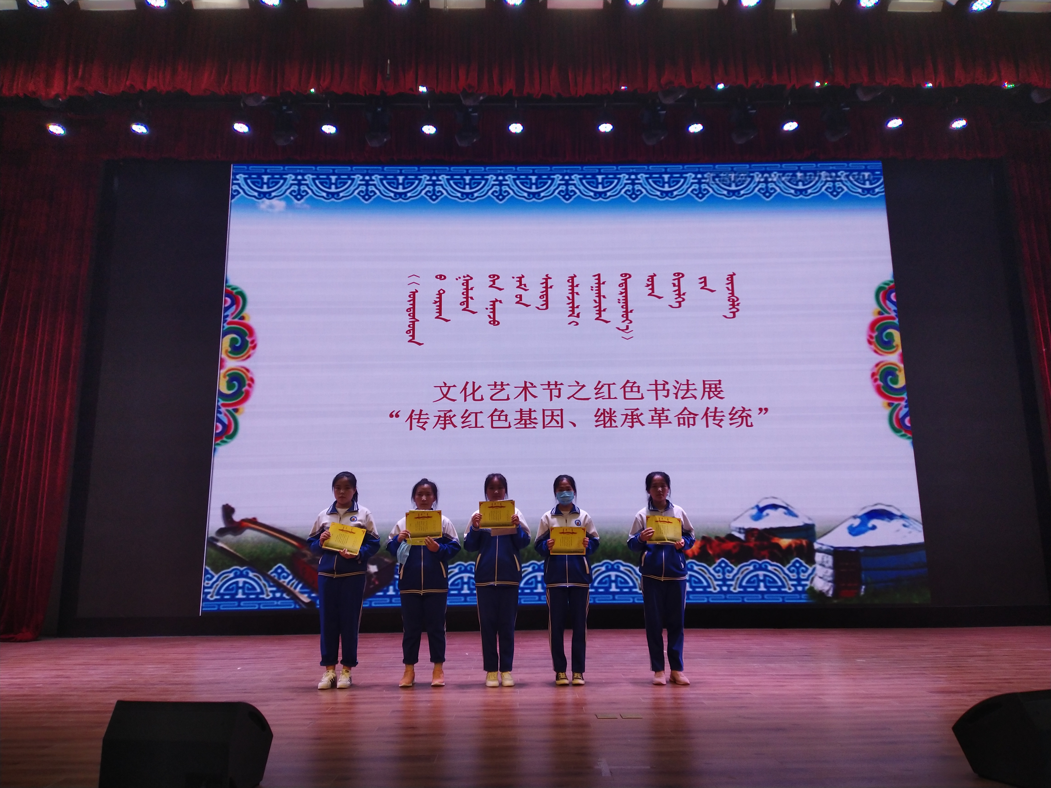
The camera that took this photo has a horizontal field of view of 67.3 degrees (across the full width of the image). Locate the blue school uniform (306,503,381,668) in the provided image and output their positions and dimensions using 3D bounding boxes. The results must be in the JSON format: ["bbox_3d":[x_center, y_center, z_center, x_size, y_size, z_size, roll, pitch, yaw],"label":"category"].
[{"bbox_3d":[-1.429,1.487,6.190,0.557,1.246,0.360,-2,-12,6],"label":"blue school uniform"}]

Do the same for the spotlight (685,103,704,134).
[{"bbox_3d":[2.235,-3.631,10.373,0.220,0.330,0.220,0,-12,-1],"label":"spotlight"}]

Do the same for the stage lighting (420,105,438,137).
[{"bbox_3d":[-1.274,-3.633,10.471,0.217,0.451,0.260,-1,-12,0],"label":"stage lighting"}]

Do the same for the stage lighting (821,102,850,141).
[{"bbox_3d":[4.109,-3.600,10.451,0.361,0.528,0.360,-1,-12,0],"label":"stage lighting"}]

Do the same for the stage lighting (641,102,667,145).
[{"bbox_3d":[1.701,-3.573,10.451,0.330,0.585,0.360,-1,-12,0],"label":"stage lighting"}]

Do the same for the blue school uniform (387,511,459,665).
[{"bbox_3d":[-0.806,1.537,6.229,0.554,1.140,0.380,-1,-12,0],"label":"blue school uniform"}]

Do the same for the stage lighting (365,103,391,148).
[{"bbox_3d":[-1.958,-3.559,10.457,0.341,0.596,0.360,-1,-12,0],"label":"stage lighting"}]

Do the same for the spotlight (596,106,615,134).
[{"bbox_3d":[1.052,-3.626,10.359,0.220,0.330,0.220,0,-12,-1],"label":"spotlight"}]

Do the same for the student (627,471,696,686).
[{"bbox_3d":[1.065,1.423,6.197,0.514,1.612,0.400,-1,-12,4],"label":"student"}]

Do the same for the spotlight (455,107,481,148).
[{"bbox_3d":[-0.751,-3.519,10.317,0.330,0.490,0.300,0,-12,-1],"label":"spotlight"}]

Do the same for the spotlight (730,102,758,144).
[{"bbox_3d":[2.864,-3.566,10.366,0.330,0.490,0.300,0,-12,-1],"label":"spotlight"}]

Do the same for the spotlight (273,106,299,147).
[{"bbox_3d":[-3.123,-3.526,10.293,0.330,0.490,0.300,0,-12,-1],"label":"spotlight"}]

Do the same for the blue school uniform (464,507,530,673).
[{"bbox_3d":[-0.225,1.520,6.180,0.494,1.249,0.370,-1,-12,3],"label":"blue school uniform"}]

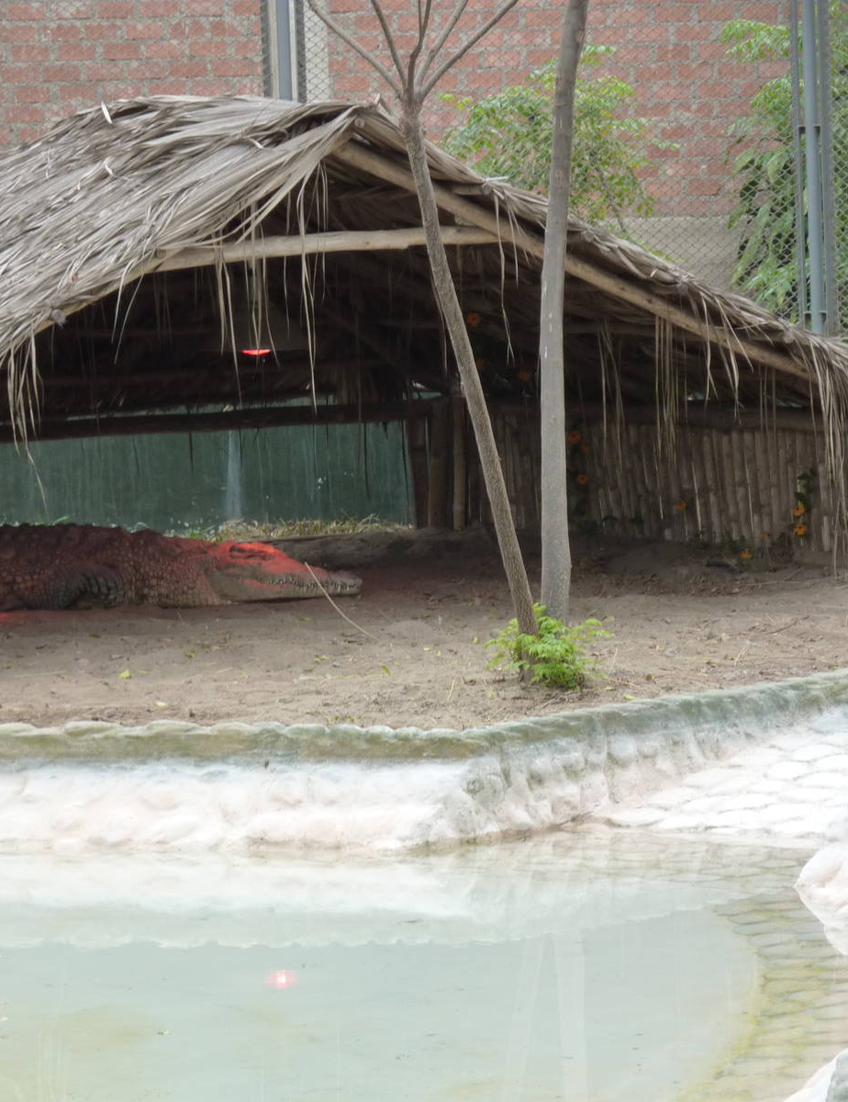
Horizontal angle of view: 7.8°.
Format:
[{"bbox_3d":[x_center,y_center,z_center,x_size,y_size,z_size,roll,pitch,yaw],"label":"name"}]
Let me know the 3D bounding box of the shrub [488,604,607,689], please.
[{"bbox_3d":[0.429,0.330,21.500,0.420,0.270,0.380,-2,3,0],"label":"shrub"}]

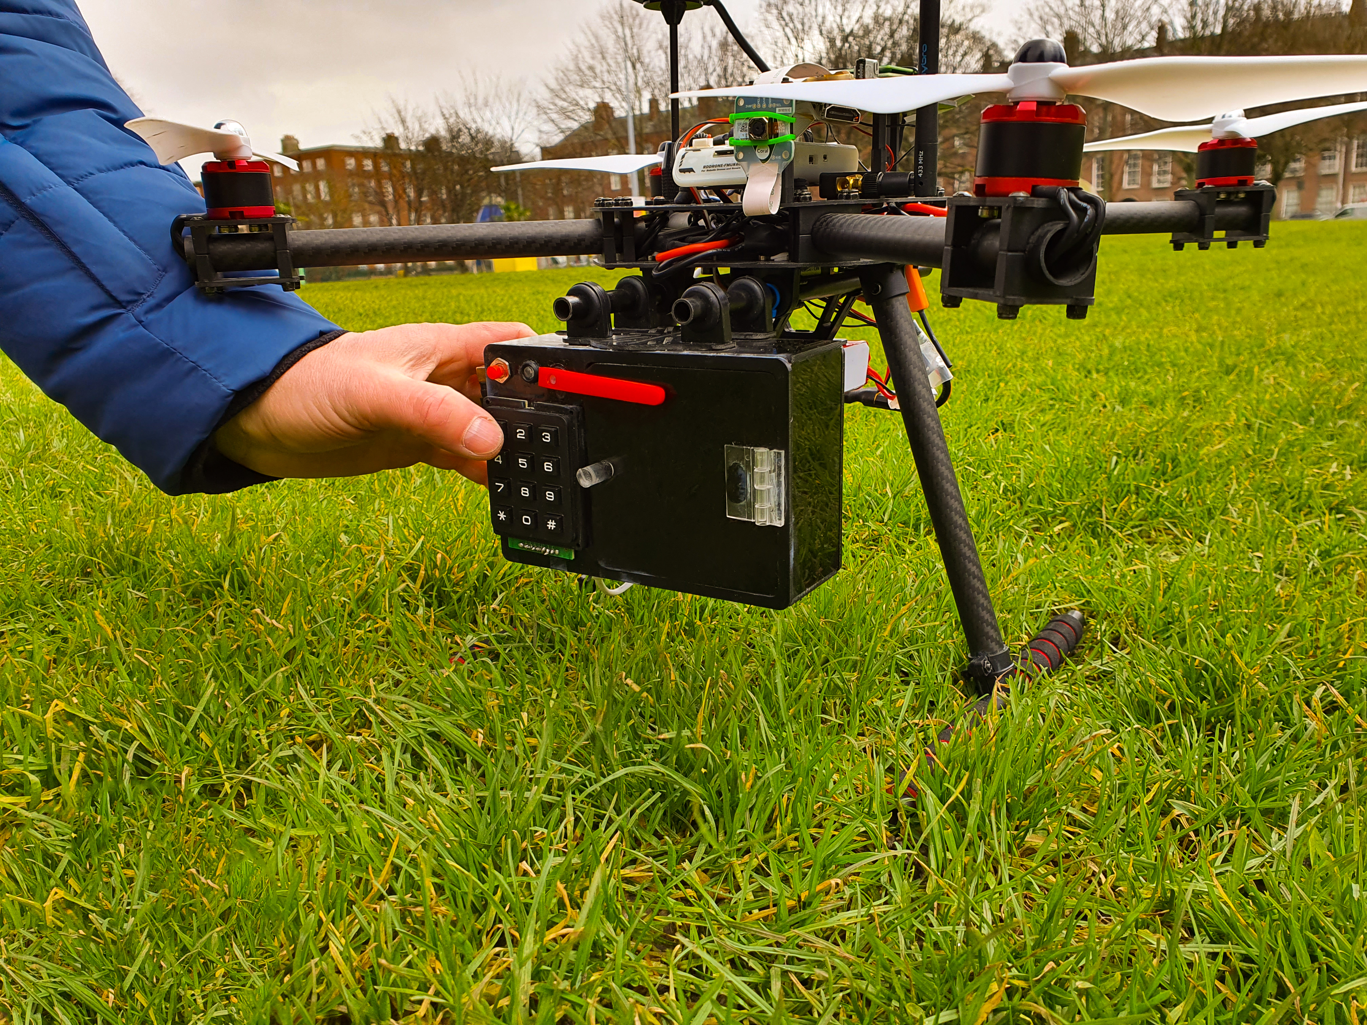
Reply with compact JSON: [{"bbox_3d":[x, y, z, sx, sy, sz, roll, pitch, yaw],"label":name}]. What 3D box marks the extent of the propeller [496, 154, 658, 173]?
[{"bbox_3d":[-0.012,-0.253,0.735,0.250,0.016,0.028,-2,17,-2],"label":"propeller"}]

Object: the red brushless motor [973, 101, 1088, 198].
[{"bbox_3d":[0.093,-0.097,0.275,0.029,0.026,0.029,-1,17,0],"label":"red brushless motor"}]

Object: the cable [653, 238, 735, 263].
[{"bbox_3d":[0.005,-0.120,0.470,0.042,0.013,0.015,-2,17,-3],"label":"cable"}]

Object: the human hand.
[{"bbox_3d":[-0.142,-0.051,0.487,0.160,0.080,0.090,-1,15,7],"label":"human hand"}]

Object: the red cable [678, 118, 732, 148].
[{"bbox_3d":[0.010,-0.176,0.475,0.030,0.017,0.016,-2,17,-3],"label":"red cable"}]

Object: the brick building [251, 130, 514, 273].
[{"bbox_3d":[-40.075,-40.482,135.482,20.000,15.500,30.000,9,19,36],"label":"brick building"}]

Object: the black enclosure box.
[{"bbox_3d":[-0.010,-0.024,0.455,0.150,0.103,0.056,8,19,30],"label":"black enclosure box"}]

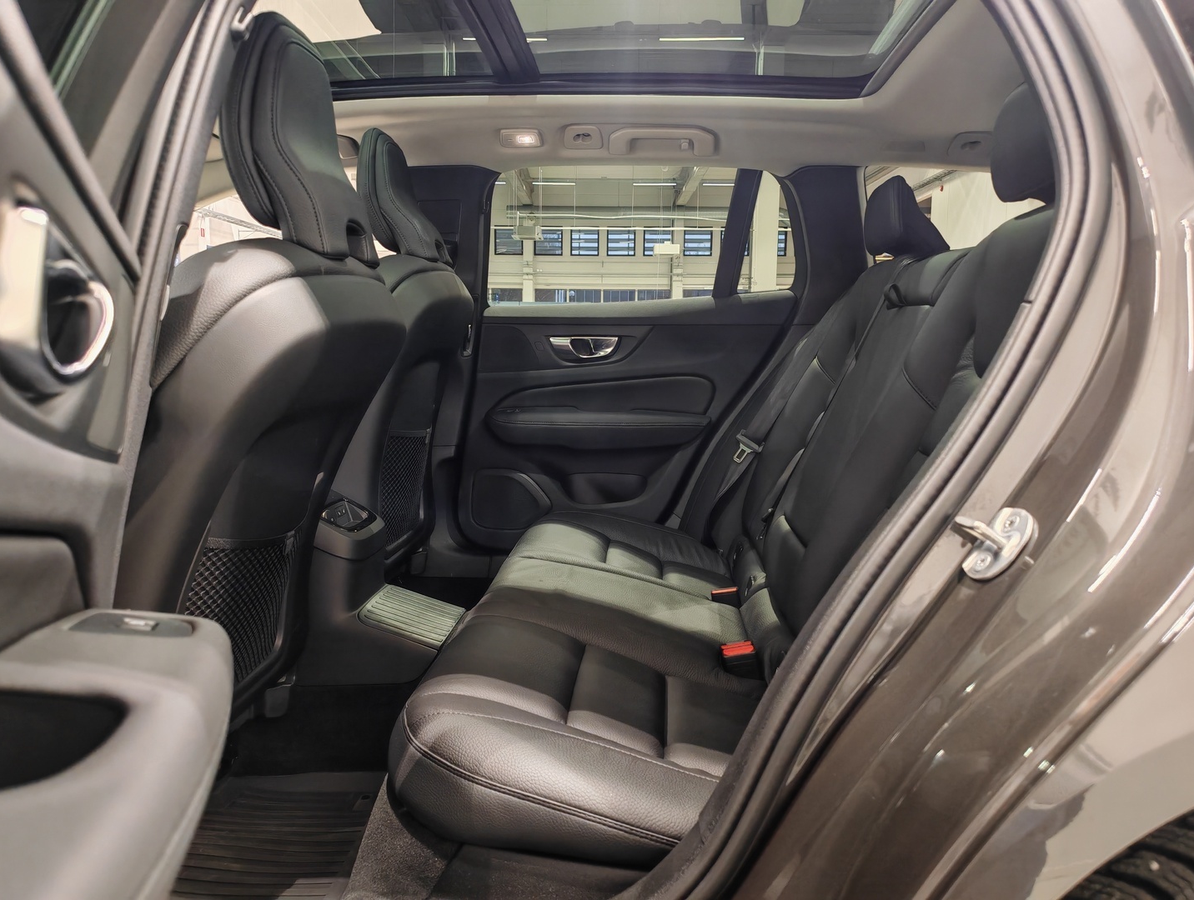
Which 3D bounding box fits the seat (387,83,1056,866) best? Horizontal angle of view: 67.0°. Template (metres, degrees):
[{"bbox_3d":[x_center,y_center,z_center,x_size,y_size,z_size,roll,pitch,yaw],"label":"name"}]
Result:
[{"bbox_3d":[0.231,-0.061,1.534,0.927,0.927,1.277,1,7,3],"label":"seat"}]

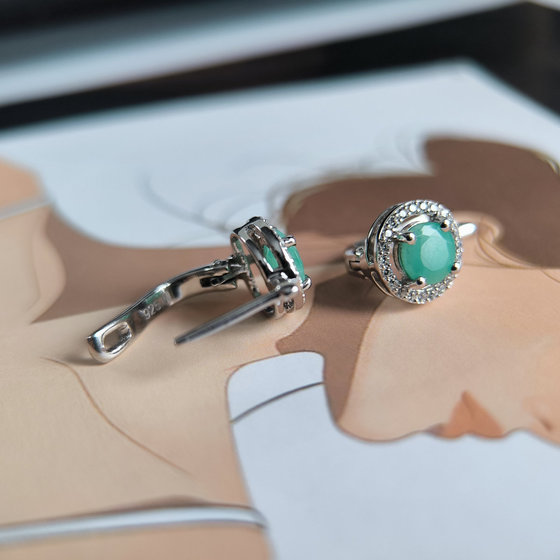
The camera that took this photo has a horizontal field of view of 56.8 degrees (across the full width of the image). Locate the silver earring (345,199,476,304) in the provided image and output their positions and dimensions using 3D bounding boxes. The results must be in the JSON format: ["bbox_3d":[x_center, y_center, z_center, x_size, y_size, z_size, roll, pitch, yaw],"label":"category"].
[{"bbox_3d":[0.015,-0.004,0.058,0.016,0.011,0.012,-17,9,-19],"label":"silver earring"}]

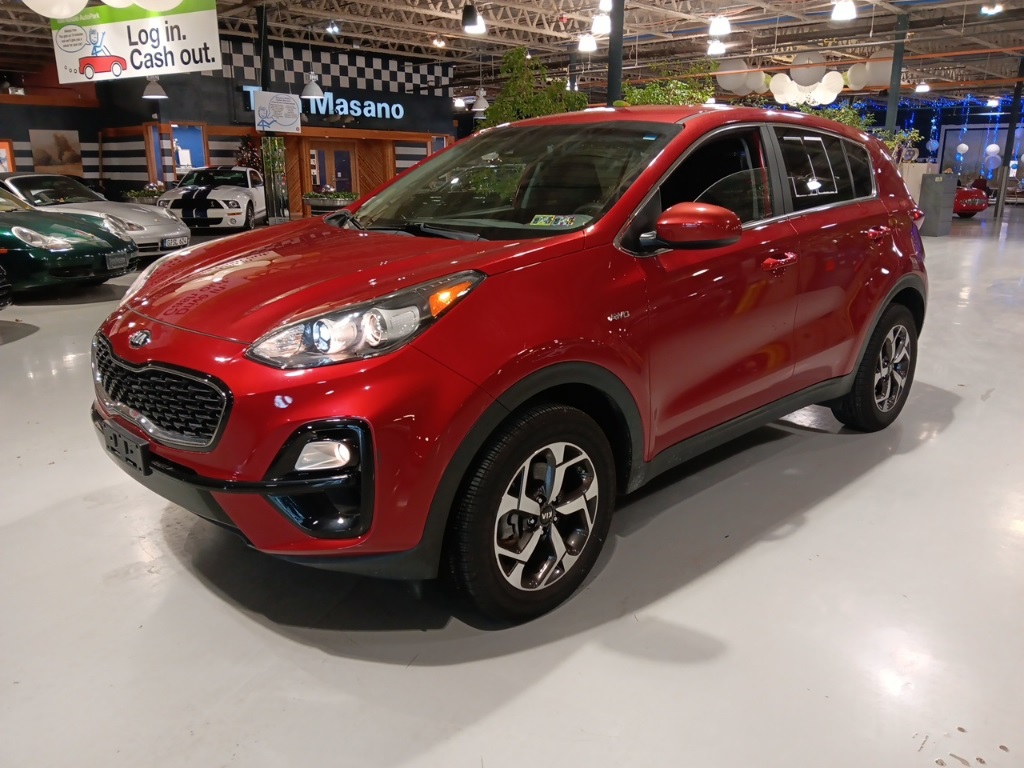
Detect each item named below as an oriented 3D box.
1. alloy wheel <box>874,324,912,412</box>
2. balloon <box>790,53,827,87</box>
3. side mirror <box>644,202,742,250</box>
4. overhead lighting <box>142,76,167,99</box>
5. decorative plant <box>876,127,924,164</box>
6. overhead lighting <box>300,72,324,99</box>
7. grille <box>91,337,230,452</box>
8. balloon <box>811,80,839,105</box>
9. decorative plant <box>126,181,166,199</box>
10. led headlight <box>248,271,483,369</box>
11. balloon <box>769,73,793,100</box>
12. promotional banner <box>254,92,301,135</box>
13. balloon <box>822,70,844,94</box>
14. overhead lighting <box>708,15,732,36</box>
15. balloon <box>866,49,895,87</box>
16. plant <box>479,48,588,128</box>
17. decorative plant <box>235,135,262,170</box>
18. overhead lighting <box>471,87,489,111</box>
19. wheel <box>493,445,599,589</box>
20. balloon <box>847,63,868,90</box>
[{"bbox_3d":[1.980,-0.094,4.160,0.460,0.460,0.180,-14,21,-42],"label":"alloy wheel"},{"bbox_3d":[7.181,-7.617,18.626,0.900,0.927,0.900,6,16,19],"label":"balloon"},{"bbox_3d":[0.592,-0.503,2.457,0.180,0.160,0.250,-14,20,-42],"label":"side mirror"},{"bbox_3d":[-7.044,-5.888,15.197,0.520,0.560,0.520,-6,17,-23],"label":"overhead lighting"},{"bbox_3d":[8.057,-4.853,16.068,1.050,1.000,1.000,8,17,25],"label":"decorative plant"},{"bbox_3d":[-4.329,-6.467,16.690,0.520,0.570,0.520,-3,16,-13],"label":"overhead lighting"},{"bbox_3d":[-1.090,0.010,2.278,0.150,0.270,1.020,-14,21,-42],"label":"grille"},{"bbox_3d":[7.649,-7.112,18.765,0.600,0.618,0.600,6,16,20],"label":"balloon"},{"bbox_3d":[-8.651,-4.604,18.254,1.100,0.420,0.950,-7,17,-24],"label":"decorative plant"},{"bbox_3d":[-0.372,-0.167,2.008,0.510,0.235,0.420,-14,20,-42],"label":"led headlight"},{"bbox_3d":[6.536,-7.278,18.721,0.570,0.587,0.570,5,16,17],"label":"balloon"},{"bbox_3d":[-5.621,-6.524,18.500,1.170,0.920,0.040,-14,20,-42],"label":"promotional banner"},{"bbox_3d":[7.816,-7.354,18.697,0.560,0.577,0.560,6,17,20],"label":"balloon"},{"bbox_3d":[4.721,-8.157,17.500,0.500,0.500,0.500,-14,20,-42],"label":"overhead lighting"},{"bbox_3d":[9.154,-7.712,18.800,0.950,0.950,0.950,-14,20,-42],"label":"balloon"},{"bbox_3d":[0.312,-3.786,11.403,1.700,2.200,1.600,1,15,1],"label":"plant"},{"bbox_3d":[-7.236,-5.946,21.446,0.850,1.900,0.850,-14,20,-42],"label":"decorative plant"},{"bbox_3d":[-0.830,-7.708,20.800,0.540,0.620,0.540,0,15,0],"label":"overhead lighting"},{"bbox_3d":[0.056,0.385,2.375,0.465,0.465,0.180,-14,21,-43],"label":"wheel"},{"bbox_3d":[8.503,-7.557,18.900,0.550,0.640,0.550,-14,20,-42],"label":"balloon"}]

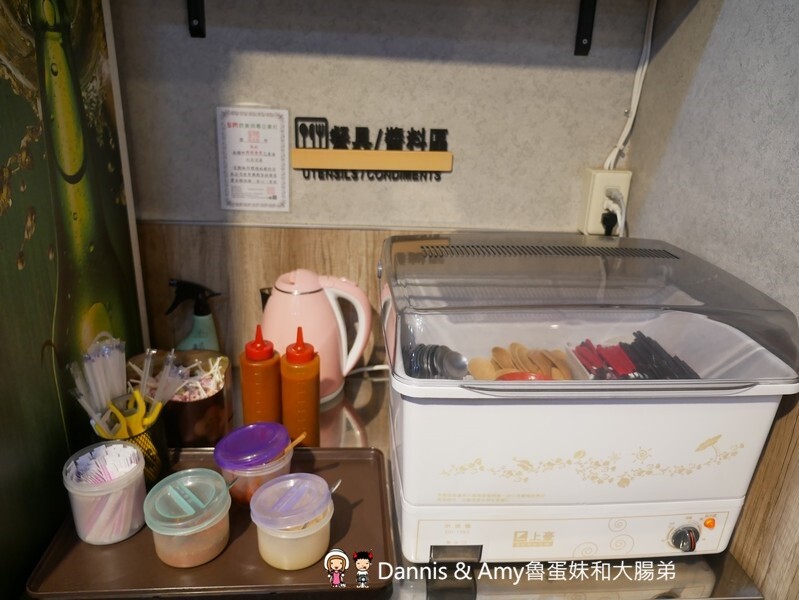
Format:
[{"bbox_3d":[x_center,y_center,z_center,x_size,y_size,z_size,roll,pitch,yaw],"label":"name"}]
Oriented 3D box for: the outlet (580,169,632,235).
[{"bbox_3d":[0.395,-0.188,1.070,0.072,0.121,0.042,1,22,-3],"label":"outlet"}]

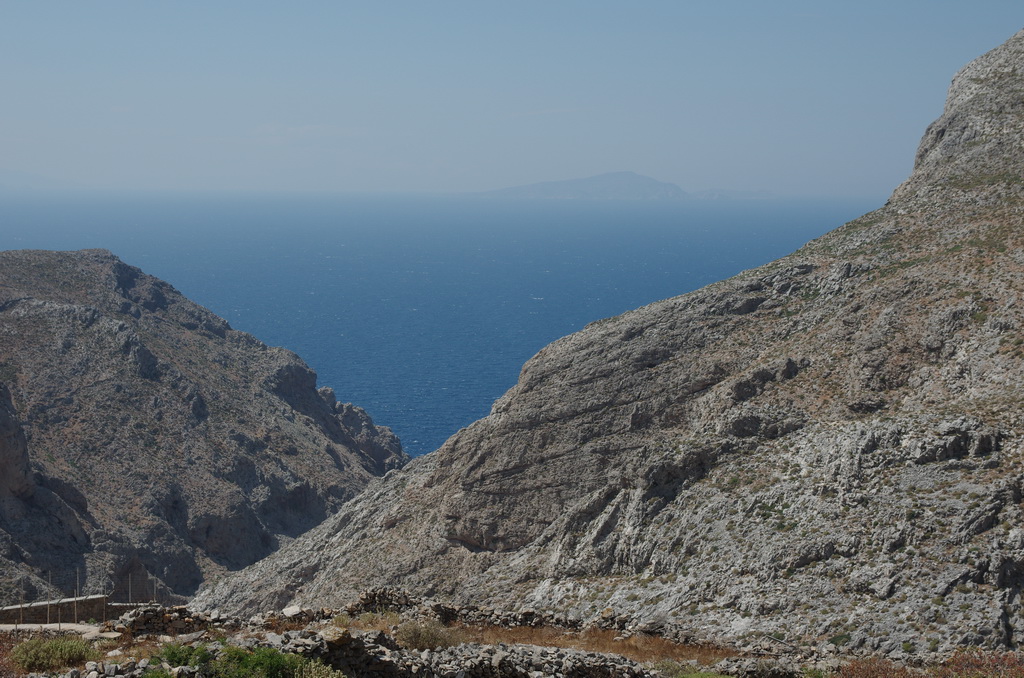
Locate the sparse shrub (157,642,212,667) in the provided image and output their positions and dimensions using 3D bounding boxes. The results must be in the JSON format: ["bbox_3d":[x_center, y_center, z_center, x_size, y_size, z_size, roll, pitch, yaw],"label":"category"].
[{"bbox_3d":[-7.212,6.969,37.500,1.220,0.520,1.000,0,5,0],"label":"sparse shrub"}]

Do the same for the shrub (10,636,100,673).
[{"bbox_3d":[-10.208,7.040,38.000,1.950,0.720,1.450,0,5,0],"label":"shrub"}]

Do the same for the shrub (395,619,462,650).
[{"bbox_3d":[-2.035,7.201,41.500,1.650,0.700,1.350,0,5,0],"label":"shrub"}]

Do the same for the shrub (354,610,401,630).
[{"bbox_3d":[-3.633,7.604,46.000,1.220,0.480,0.950,0,5,0],"label":"shrub"}]

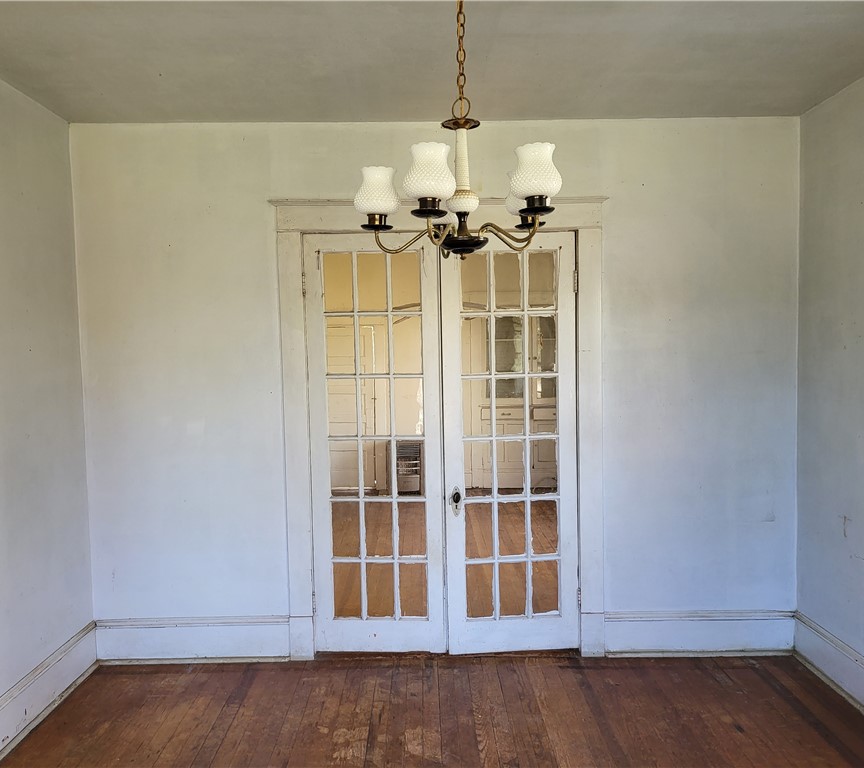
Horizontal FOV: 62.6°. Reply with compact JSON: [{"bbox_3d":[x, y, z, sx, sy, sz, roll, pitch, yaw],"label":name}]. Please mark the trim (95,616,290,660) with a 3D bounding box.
[{"bbox_3d":[-1.352,1.446,4.024,1.089,0.251,0.030,-1,3,-1],"label":"trim"}]

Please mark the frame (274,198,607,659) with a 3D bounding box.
[{"bbox_3d":[0.065,0.281,3.971,1.793,2.565,0.050,-1,3,-1],"label":"frame"}]

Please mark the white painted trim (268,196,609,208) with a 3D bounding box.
[{"bbox_3d":[0.037,-0.990,3.889,1.847,0.035,0.070,-1,3,-1],"label":"white painted trim"}]

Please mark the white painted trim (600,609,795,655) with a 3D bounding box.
[{"bbox_3d":[1.523,1.410,4.050,1.091,0.246,0.030,-1,3,-1],"label":"white painted trim"}]

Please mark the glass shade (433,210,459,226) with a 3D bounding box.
[{"bbox_3d":[0.027,-0.526,2.096,0.127,0.130,0.127,-1,3,-1],"label":"glass shade"}]

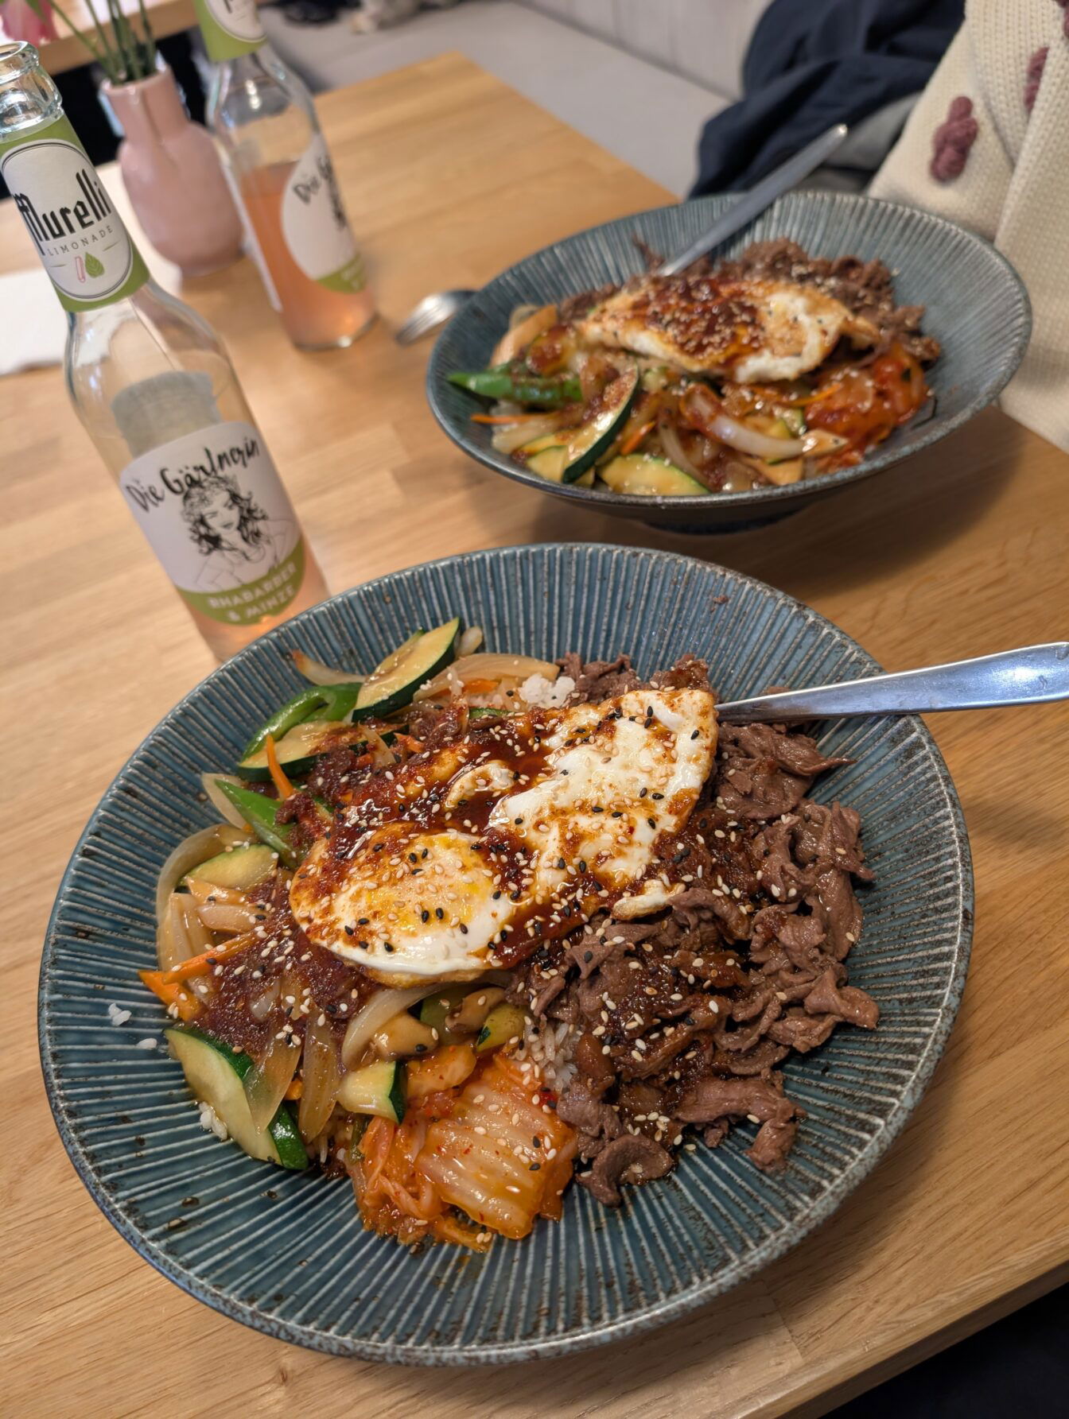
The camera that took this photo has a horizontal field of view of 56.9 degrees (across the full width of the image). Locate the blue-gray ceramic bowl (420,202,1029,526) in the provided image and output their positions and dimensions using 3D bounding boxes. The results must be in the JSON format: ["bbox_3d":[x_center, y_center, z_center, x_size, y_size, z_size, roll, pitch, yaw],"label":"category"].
[{"bbox_3d":[0.084,-0.146,0.456,0.253,0.070,0.253,-7,48,8],"label":"blue-gray ceramic bowl"}]

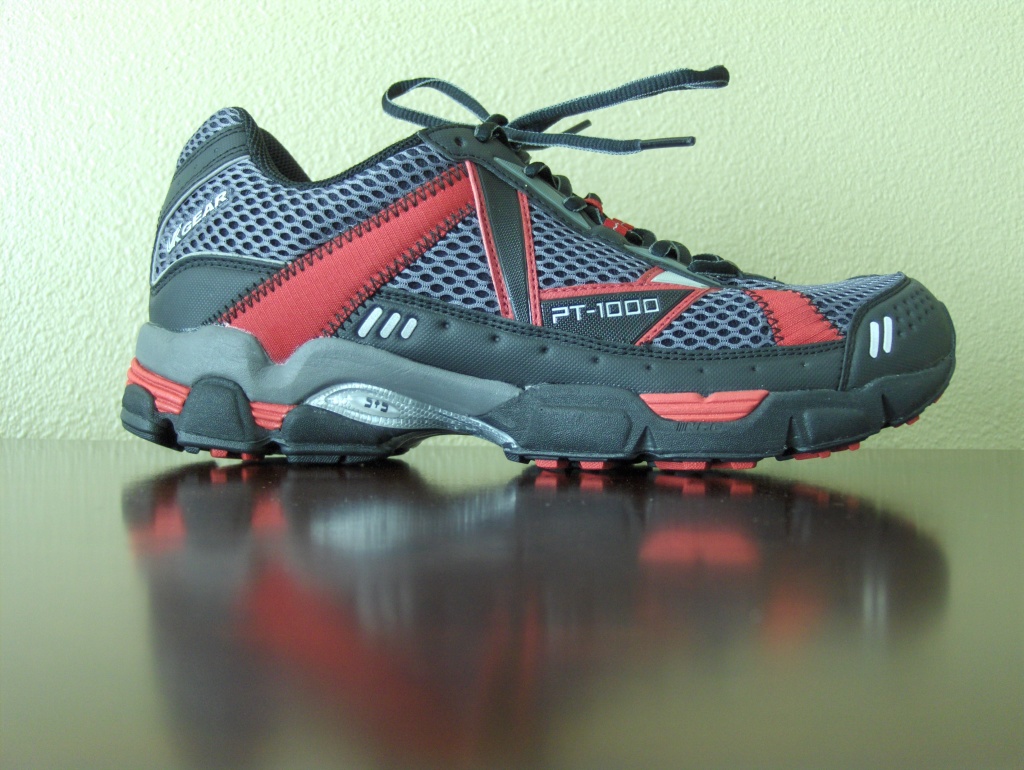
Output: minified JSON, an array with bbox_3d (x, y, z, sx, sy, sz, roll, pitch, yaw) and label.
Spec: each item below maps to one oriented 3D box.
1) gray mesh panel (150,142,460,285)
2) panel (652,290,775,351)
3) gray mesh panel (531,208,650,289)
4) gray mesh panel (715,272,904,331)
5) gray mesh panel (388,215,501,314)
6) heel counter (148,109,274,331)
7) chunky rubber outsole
[{"bbox_3d":[-0.071,-0.058,0.348,0.105,0.047,0.032,1,1,6],"label":"gray mesh panel"},{"bbox_3d":[0.065,-0.021,0.334,0.039,0.020,0.018,1,1,0],"label":"panel"},{"bbox_3d":[0.025,-0.045,0.344,0.040,0.027,0.020,1,1,0],"label":"gray mesh panel"},{"bbox_3d":[0.103,-0.029,0.357,0.065,0.022,0.055,1,1,0],"label":"gray mesh panel"},{"bbox_3d":[-0.022,-0.040,0.338,0.037,0.033,0.013,1,1,0],"label":"gray mesh panel"},{"bbox_3d":[-0.103,-0.059,0.370,0.053,0.078,0.069,1,1,0],"label":"heel counter"},{"bbox_3d":[0.009,0.003,0.374,0.298,0.049,0.108,1,1,0],"label":"chunky rubber outsole"}]

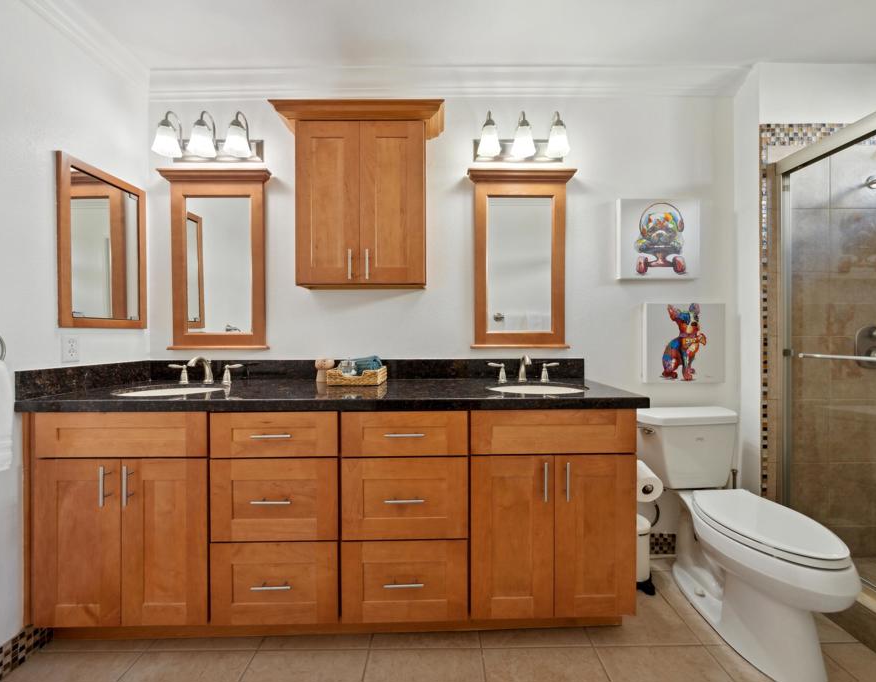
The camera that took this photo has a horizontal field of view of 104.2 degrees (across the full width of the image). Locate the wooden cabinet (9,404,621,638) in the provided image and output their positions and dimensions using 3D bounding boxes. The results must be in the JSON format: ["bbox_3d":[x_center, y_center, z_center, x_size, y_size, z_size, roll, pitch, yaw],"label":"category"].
[{"bbox_3d":[-0.388,0.680,1.504,2.224,0.873,0.528,0,1,-1],"label":"wooden cabinet"}]

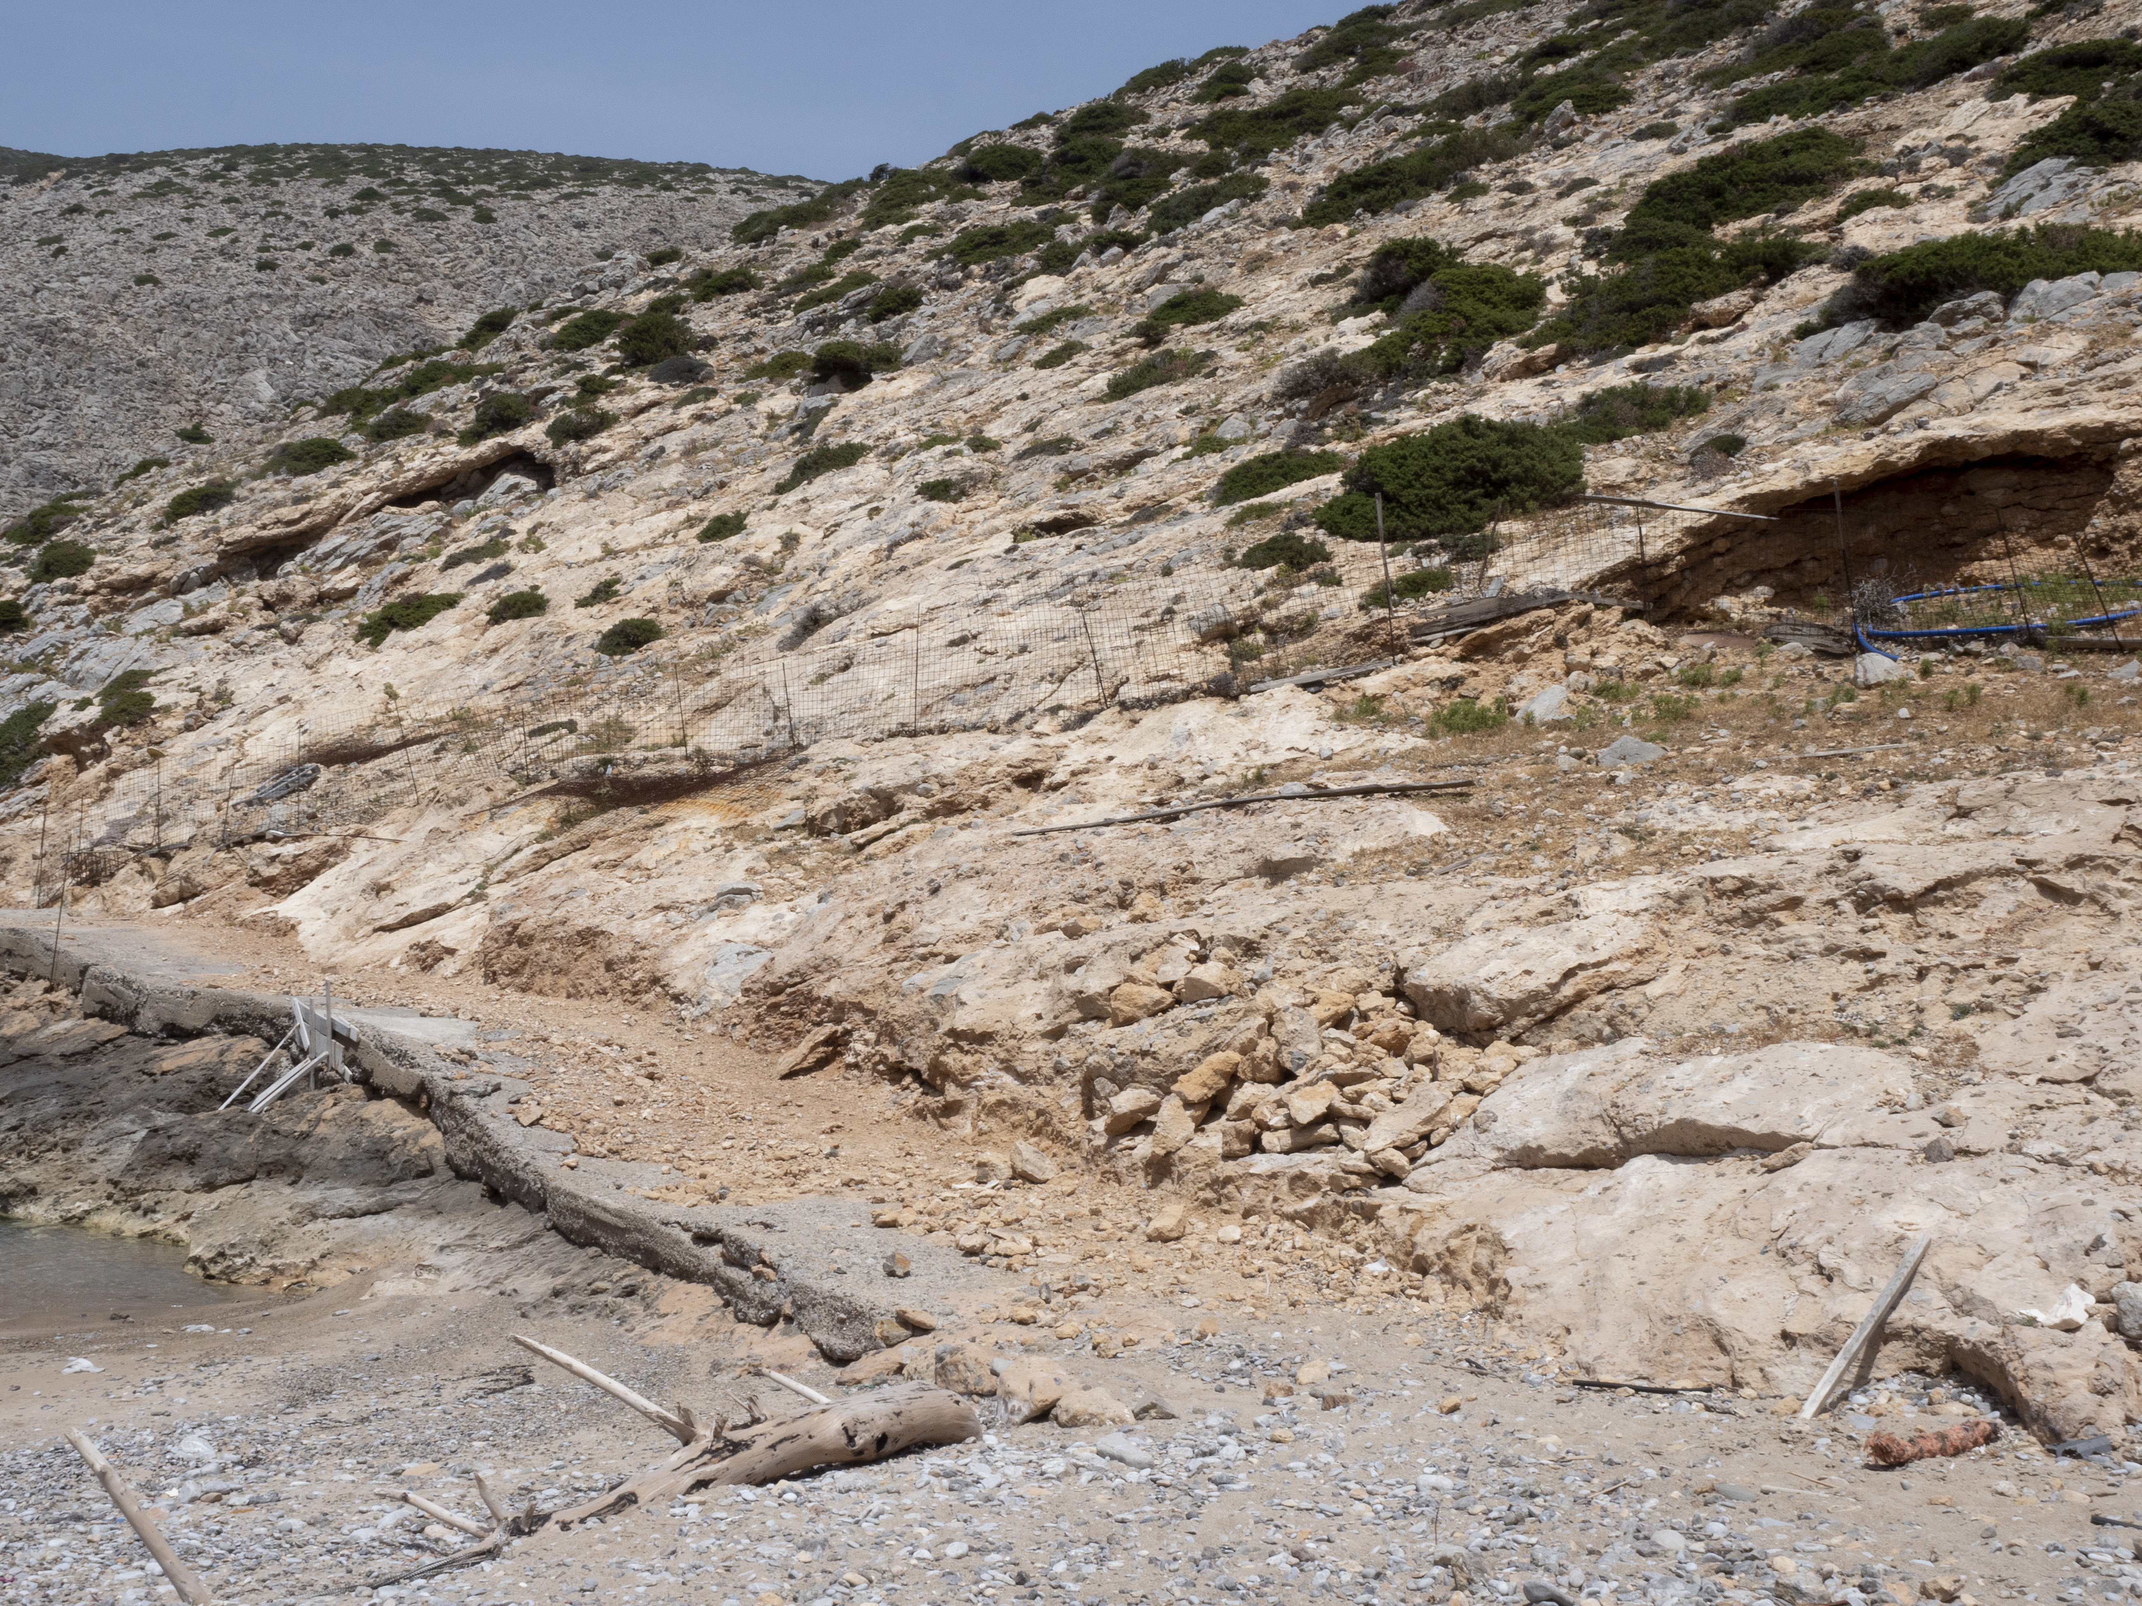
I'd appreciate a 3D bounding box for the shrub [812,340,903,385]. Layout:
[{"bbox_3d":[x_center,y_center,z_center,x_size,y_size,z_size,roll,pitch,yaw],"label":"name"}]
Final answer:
[{"bbox_3d":[-3.879,-8.017,45.000,1.643,0.791,1.314,0,-3,0],"label":"shrub"}]

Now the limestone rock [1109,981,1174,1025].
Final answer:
[{"bbox_3d":[0.420,1.196,14.800,0.390,0.260,0.255,0,-3,0],"label":"limestone rock"}]

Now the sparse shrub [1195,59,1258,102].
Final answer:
[{"bbox_3d":[4.401,-20.445,70.000,1.699,1.068,1.529,0,-2,0],"label":"sparse shrub"}]

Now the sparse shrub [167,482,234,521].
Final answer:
[{"bbox_3d":[-17.578,-6.068,50.000,1.344,0.732,1.210,0,-2,0],"label":"sparse shrub"}]

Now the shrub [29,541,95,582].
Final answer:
[{"bbox_3d":[-18.330,-4.396,45.000,1.180,0.657,1.034,0,-1,0],"label":"shrub"}]

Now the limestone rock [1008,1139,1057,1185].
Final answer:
[{"bbox_3d":[-0.192,1.827,12.600,0.248,0.200,0.211,0,-2,0],"label":"limestone rock"}]

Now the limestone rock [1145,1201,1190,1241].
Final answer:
[{"bbox_3d":[0.362,1.589,9.400,0.165,0.135,0.140,0,-1,0],"label":"limestone rock"}]

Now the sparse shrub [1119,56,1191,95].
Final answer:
[{"bbox_3d":[2.231,-19.366,66.000,2.000,0.950,1.600,0,-1,0],"label":"sparse shrub"}]

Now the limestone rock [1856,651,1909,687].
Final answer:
[{"bbox_3d":[5.744,-0.947,17.500,0.370,0.240,0.300,0,-1,0],"label":"limestone rock"}]

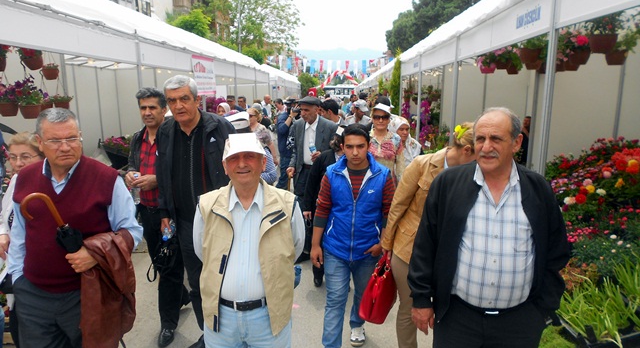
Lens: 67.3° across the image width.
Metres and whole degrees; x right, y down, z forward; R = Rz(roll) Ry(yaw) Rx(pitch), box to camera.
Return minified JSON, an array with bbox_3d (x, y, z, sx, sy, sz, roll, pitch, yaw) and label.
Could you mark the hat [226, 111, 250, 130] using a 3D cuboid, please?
[{"bbox_3d":[-0.695,-0.456,4.100,0.240,0.160,0.270,3,10,22],"label":"hat"}]

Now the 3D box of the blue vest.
[{"bbox_3d":[0.213,0.195,2.880,0.410,0.620,0.280,0,10,3],"label":"blue vest"}]

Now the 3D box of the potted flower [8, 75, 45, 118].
[{"bbox_3d":[-2.931,-0.774,4.800,0.360,0.420,0.340,-6,11,-26],"label":"potted flower"}]

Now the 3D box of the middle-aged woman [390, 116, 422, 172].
[{"bbox_3d":[0.877,0.154,4.947,0.460,1.463,0.340,-2,10,-6],"label":"middle-aged woman"}]

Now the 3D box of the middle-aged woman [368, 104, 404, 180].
[{"bbox_3d":[0.542,0.189,4.293,0.460,1.621,0.340,0,10,3],"label":"middle-aged woman"}]

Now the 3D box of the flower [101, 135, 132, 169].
[{"bbox_3d":[-2.599,-0.277,6.200,0.420,0.420,0.480,6,12,36],"label":"flower"}]

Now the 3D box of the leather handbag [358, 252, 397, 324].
[{"bbox_3d":[0.325,0.648,2.720,0.160,0.390,0.300,14,10,19],"label":"leather handbag"}]

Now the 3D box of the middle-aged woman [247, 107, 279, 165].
[{"bbox_3d":[-0.666,-0.015,5.777,0.360,1.555,0.450,-10,13,-44],"label":"middle-aged woman"}]

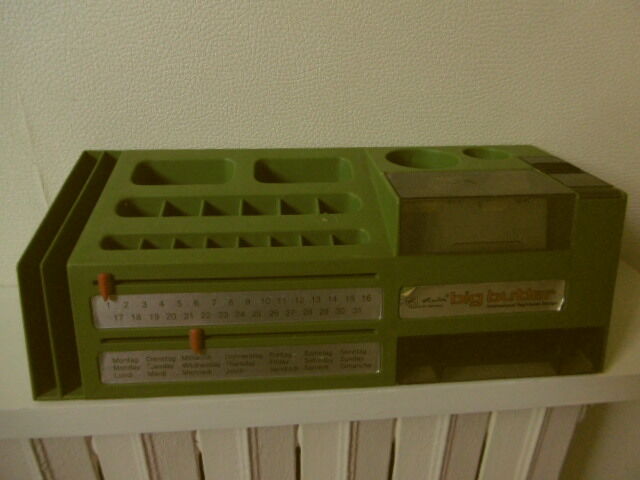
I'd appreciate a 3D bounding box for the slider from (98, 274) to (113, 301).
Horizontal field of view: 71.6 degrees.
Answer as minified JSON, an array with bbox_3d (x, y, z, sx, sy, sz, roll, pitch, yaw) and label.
[{"bbox_3d":[-0.130,0.028,0.267,0.005,0.015,0.005,-1,11,-4],"label":"slider"}]

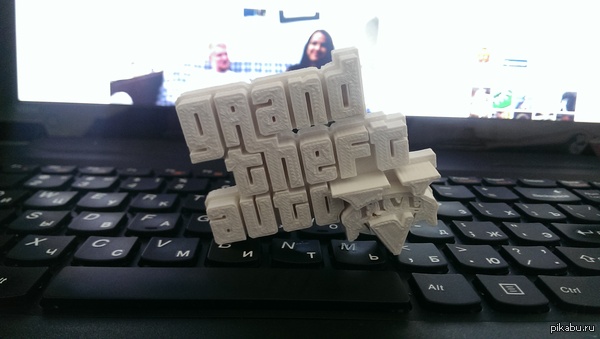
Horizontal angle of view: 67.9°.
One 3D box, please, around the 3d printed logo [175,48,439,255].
[{"bbox_3d":[0.005,-0.001,0.130,0.071,0.061,0.013,-10,24,1],"label":"3d printed logo"}]

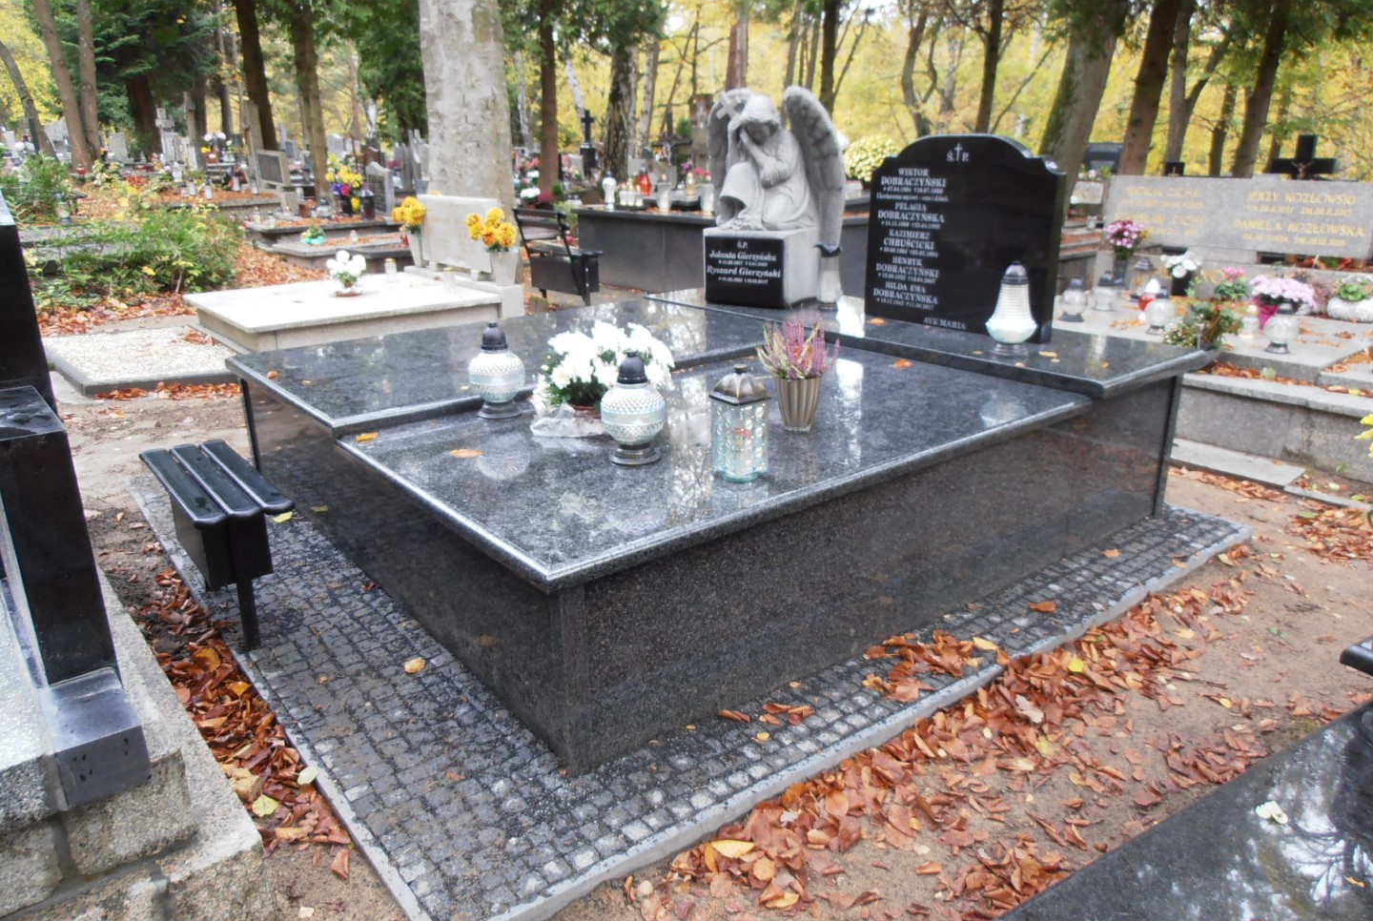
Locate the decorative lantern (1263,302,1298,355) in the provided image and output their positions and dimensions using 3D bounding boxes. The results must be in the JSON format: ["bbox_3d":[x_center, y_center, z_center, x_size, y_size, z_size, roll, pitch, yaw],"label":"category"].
[{"bbox_3d":[2.627,-0.584,4.190,0.152,0.218,0.152,-14,22,-35],"label":"decorative lantern"}]

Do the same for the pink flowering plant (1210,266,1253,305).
[{"bbox_3d":[3.371,-1.081,5.856,0.220,0.225,0.220,-15,23,-33],"label":"pink flowering plant"}]

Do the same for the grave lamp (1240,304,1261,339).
[{"bbox_3d":[2.937,-0.726,4.917,0.103,0.185,0.103,-12,21,-28],"label":"grave lamp"}]

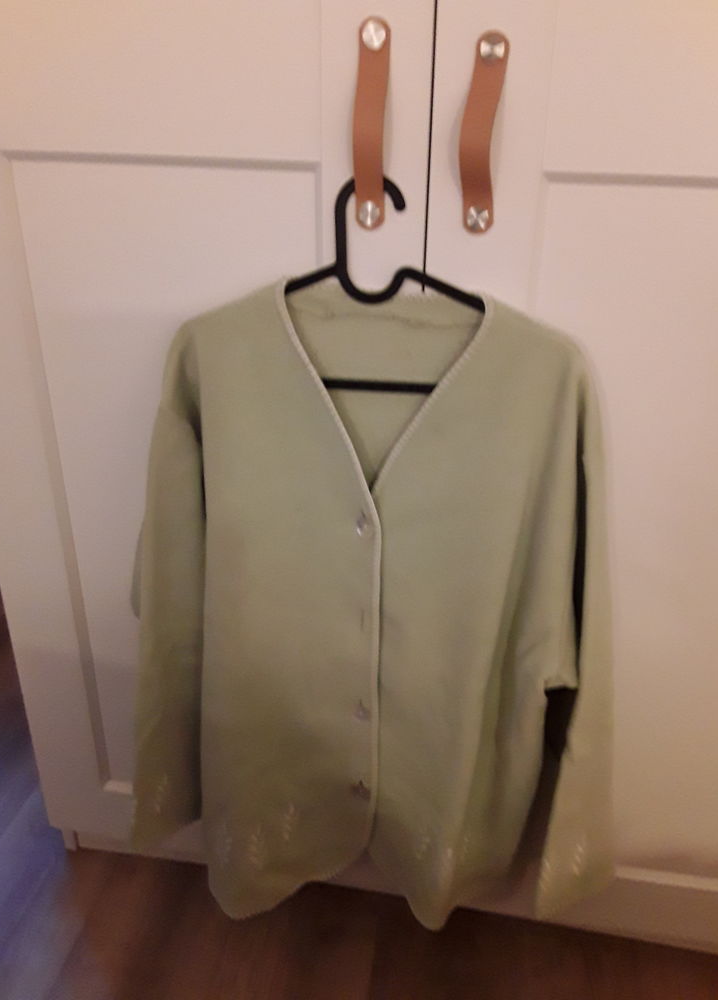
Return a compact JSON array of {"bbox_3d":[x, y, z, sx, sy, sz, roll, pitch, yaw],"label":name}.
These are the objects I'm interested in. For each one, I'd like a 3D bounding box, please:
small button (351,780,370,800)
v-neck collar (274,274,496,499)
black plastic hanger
[{"bbox_3d":[0.002,0.361,0.969,0.021,0.021,0.005,5,26,8],"label":"small button"},{"bbox_3d":[0.020,-0.103,0.761,0.208,0.215,0.045,5,26,8],"label":"v-neck collar"},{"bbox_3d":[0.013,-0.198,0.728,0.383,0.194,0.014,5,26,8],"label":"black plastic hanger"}]

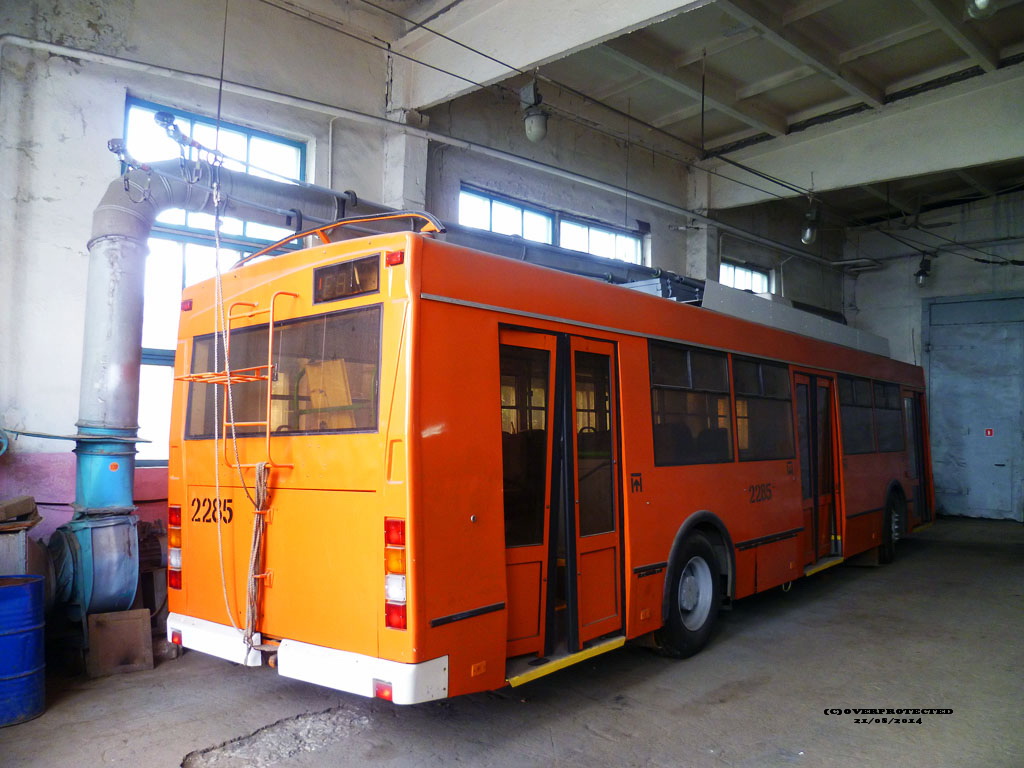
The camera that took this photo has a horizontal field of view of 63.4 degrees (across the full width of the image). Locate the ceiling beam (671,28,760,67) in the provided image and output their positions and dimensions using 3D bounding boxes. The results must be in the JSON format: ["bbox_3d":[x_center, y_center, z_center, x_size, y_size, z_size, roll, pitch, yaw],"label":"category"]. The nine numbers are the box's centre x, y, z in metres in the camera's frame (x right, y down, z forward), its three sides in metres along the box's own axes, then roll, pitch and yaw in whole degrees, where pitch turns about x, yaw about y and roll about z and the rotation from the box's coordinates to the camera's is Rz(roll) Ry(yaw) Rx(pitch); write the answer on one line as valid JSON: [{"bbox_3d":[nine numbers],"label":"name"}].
[{"bbox_3d":[2.643,-4.368,10.671,0.110,0.130,1.280,4,-6,-44],"label":"ceiling beam"}]

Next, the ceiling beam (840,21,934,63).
[{"bbox_3d":[4.820,-4.437,10.694,0.110,0.130,1.280,4,-6,-44],"label":"ceiling beam"}]

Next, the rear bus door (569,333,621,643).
[{"bbox_3d":[0.556,0.719,5.772,0.050,2.040,0.590,-4,-6,38],"label":"rear bus door"}]

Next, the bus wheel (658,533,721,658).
[{"bbox_3d":[1.397,1.749,6.966,0.330,0.960,0.960,-4,-6,38],"label":"bus wheel"}]

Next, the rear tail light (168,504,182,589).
[{"bbox_3d":[-2.342,1.147,5.830,0.180,0.580,0.060,-4,-6,38],"label":"rear tail light"}]

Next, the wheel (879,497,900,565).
[{"bbox_3d":[5.263,2.042,11.712,0.300,0.960,0.960,-4,-6,38],"label":"wheel"}]

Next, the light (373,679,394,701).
[{"bbox_3d":[-0.671,1.645,4.457,0.130,0.085,0.050,-4,-6,38],"label":"light"}]

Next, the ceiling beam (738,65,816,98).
[{"bbox_3d":[3.717,-4.289,11.698,0.110,0.130,1.280,4,-6,-44],"label":"ceiling beam"}]

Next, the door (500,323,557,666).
[{"bbox_3d":[0.043,0.678,5.190,0.600,2.020,0.060,3,-6,-42],"label":"door"}]

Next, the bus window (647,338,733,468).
[{"bbox_3d":[1.524,0.186,7.014,0.050,1.000,1.460,-6,-7,38],"label":"bus window"}]

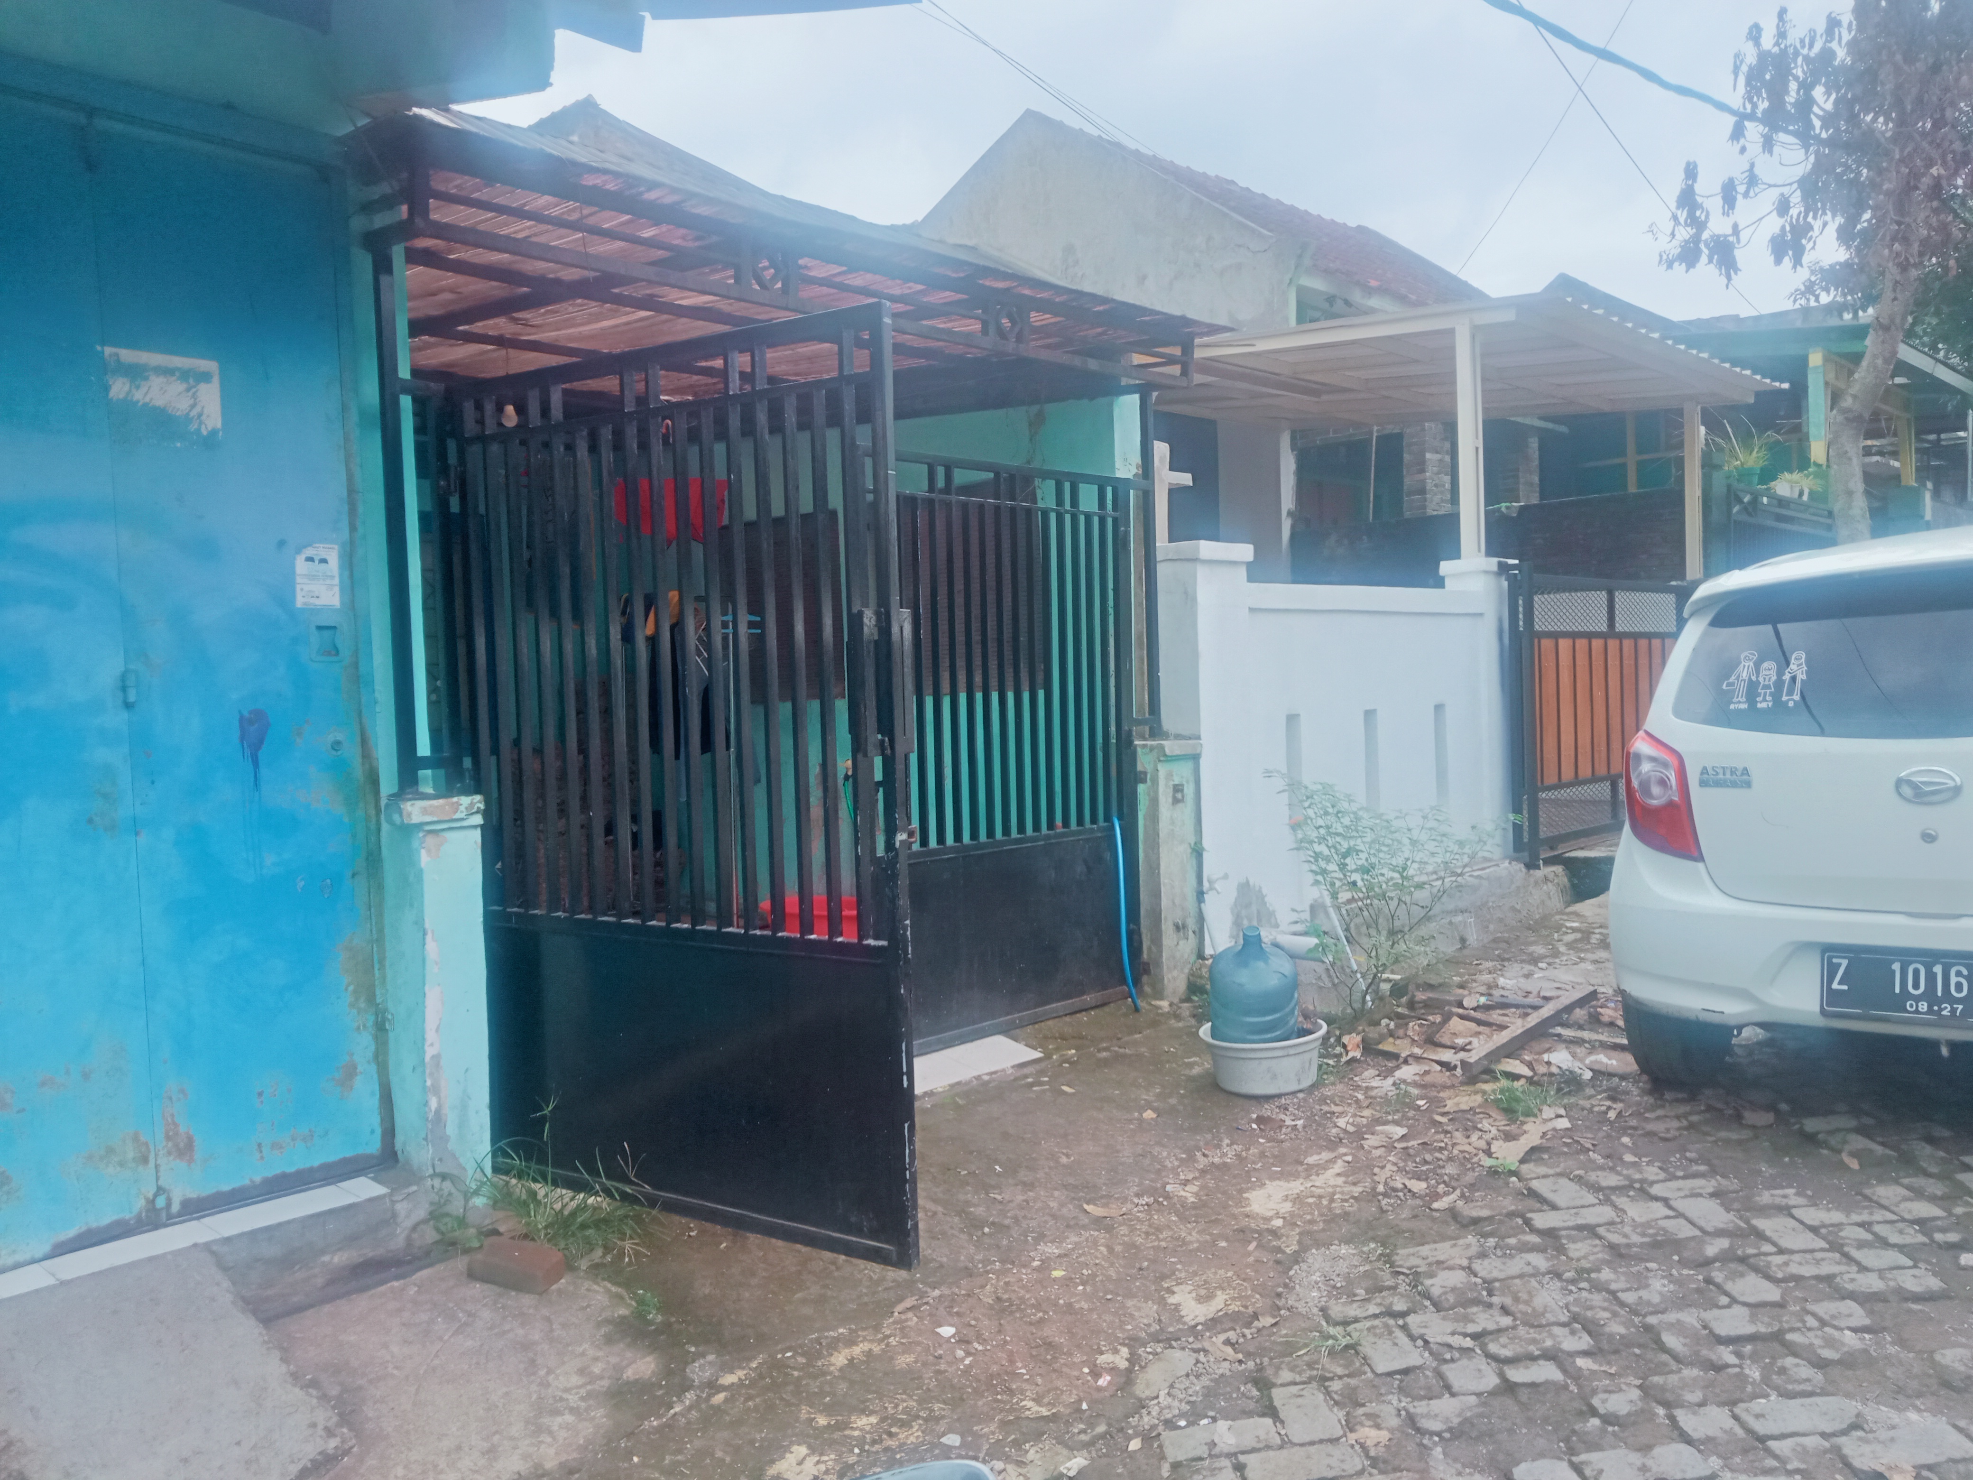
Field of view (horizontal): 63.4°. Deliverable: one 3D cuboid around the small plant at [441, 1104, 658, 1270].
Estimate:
[{"bbox_3d":[-0.977,0.967,3.530,0.440,0.290,0.330,-3,3,-16],"label":"small plant"}]

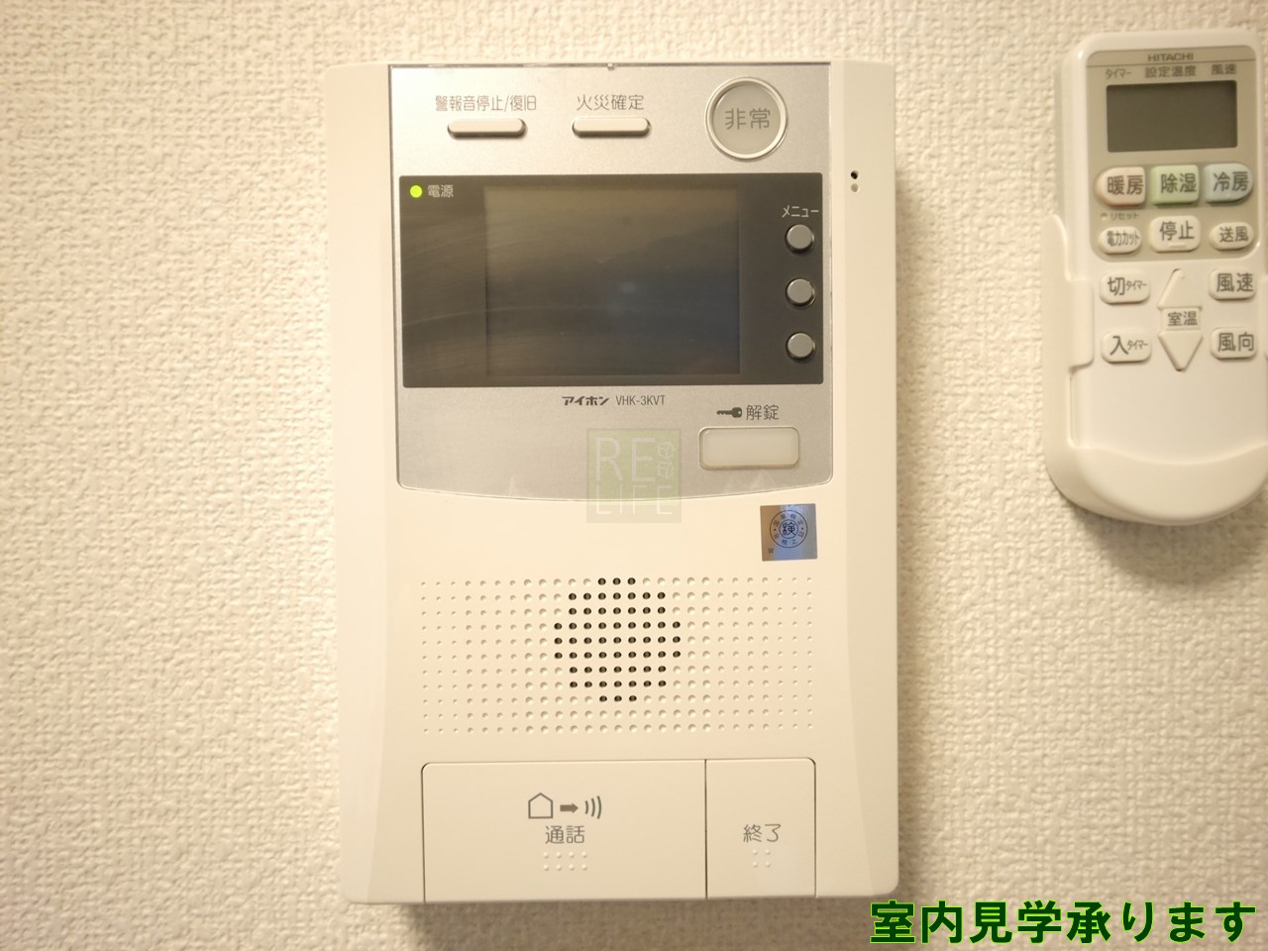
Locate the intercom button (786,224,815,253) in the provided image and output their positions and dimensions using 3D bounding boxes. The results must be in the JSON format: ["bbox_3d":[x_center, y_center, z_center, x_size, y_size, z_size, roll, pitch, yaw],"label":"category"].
[{"bbox_3d":[0.044,-0.063,0.274,0.007,0.007,0.003,-1,2,-1],"label":"intercom button"}]

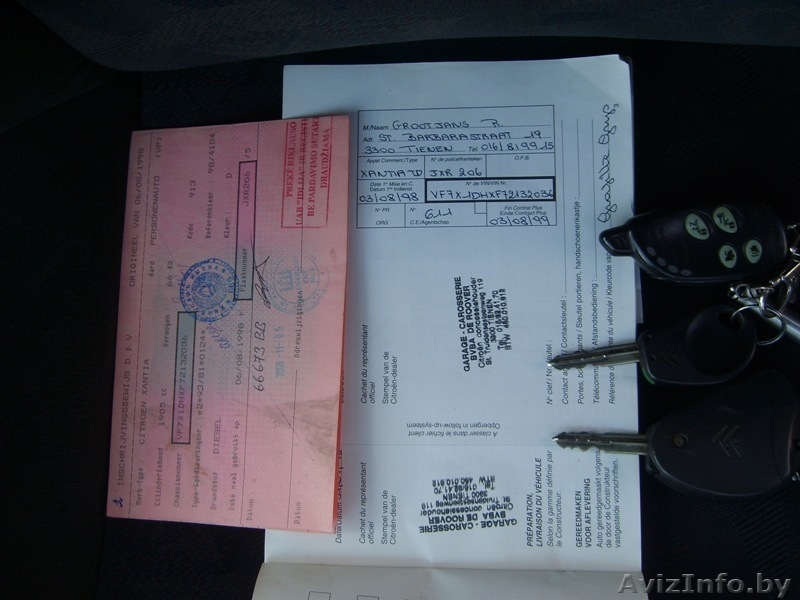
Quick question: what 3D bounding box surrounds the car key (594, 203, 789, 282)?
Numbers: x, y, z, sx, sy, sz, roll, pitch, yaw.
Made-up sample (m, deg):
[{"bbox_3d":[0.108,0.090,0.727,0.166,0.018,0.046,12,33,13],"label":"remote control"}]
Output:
[{"bbox_3d":[0.114,-0.022,0.316,0.071,0.014,0.030,1,83,4],"label":"car key"}]

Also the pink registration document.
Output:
[{"bbox_3d":[-0.071,0.007,0.330,0.099,0.004,0.164,0,83,15],"label":"pink registration document"}]

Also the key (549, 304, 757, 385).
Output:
[{"bbox_3d":[0.099,0.020,0.316,0.079,0.010,0.029,-8,83,2],"label":"key"}]

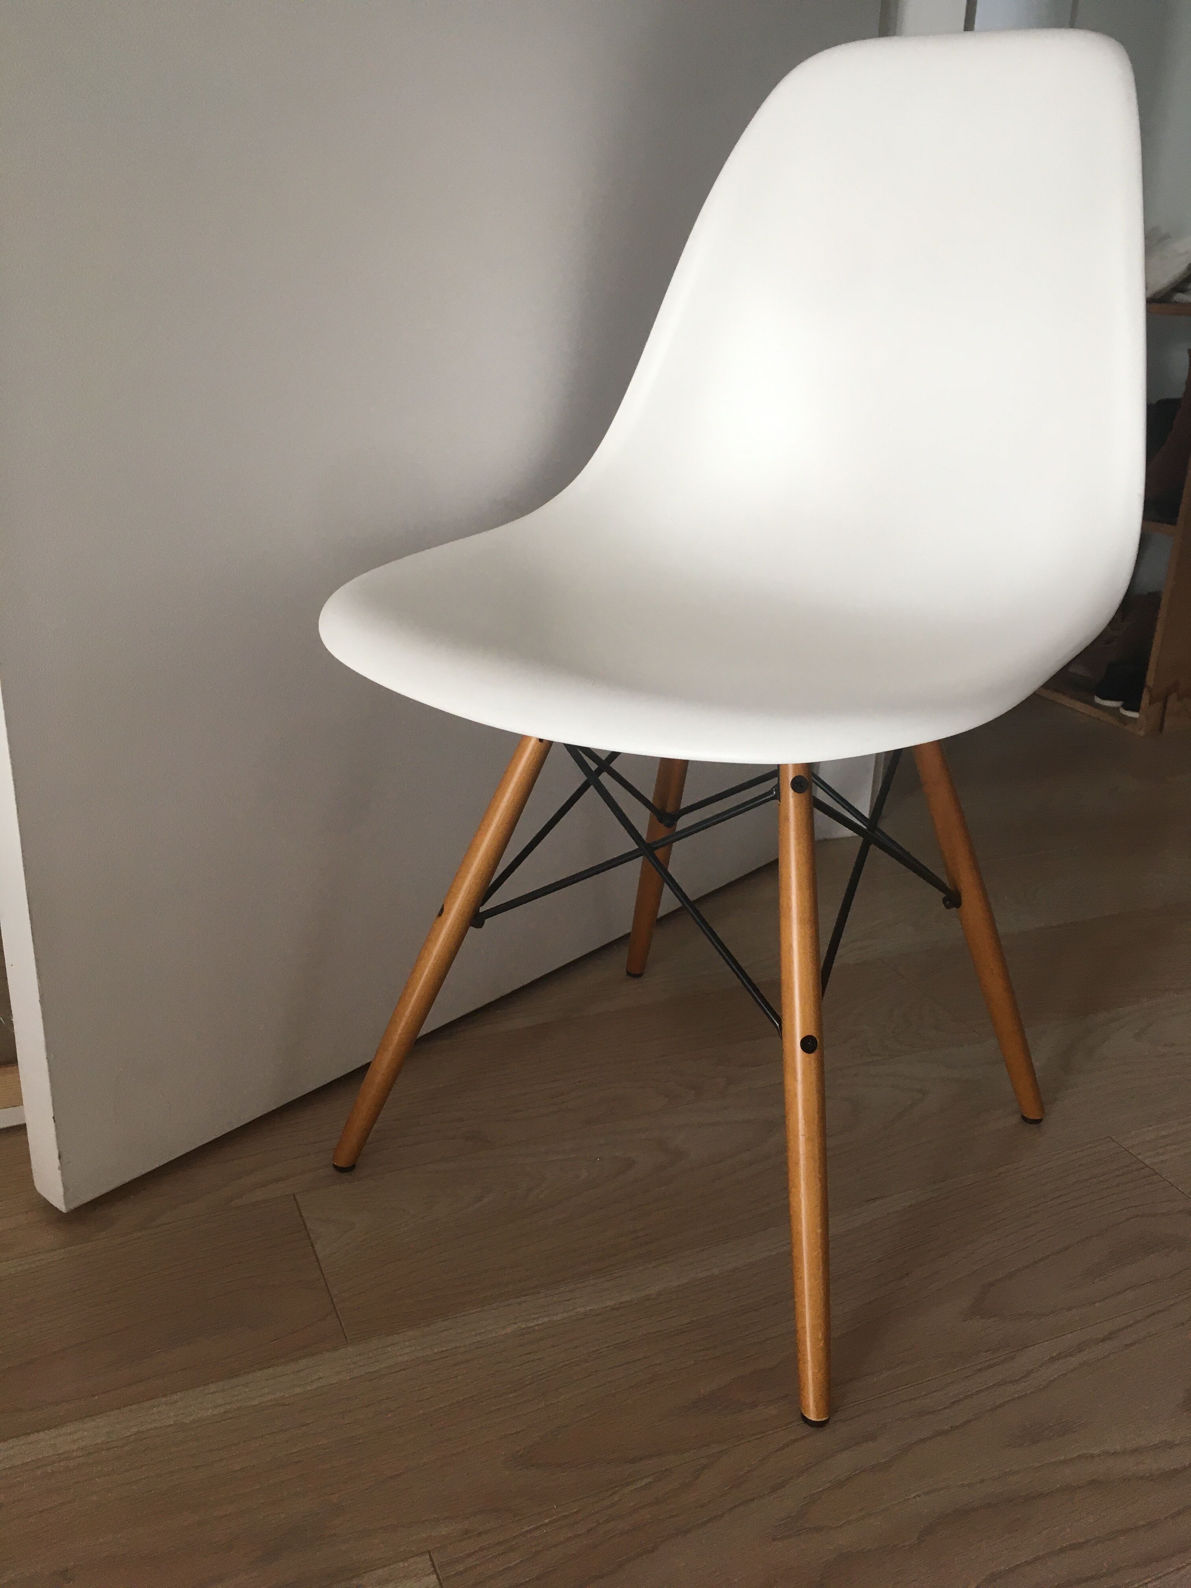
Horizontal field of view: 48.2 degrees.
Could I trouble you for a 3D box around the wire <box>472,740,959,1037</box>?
[{"bbox_3d":[0.095,0.009,0.961,0.264,0.174,0.264,15,24,33],"label":"wire"}]

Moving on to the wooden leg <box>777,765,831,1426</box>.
[{"bbox_3d":[0.125,0.173,0.799,0.025,0.399,0.025,-1,-2,-9],"label":"wooden leg"}]

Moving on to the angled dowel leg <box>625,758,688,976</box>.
[{"bbox_3d":[0.058,0.032,1.188,0.025,0.401,0.025,-1,43,-9],"label":"angled dowel leg"}]

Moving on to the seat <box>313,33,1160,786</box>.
[{"bbox_3d":[0.112,-0.289,0.864,0.465,0.441,0.542,15,24,33],"label":"seat"}]

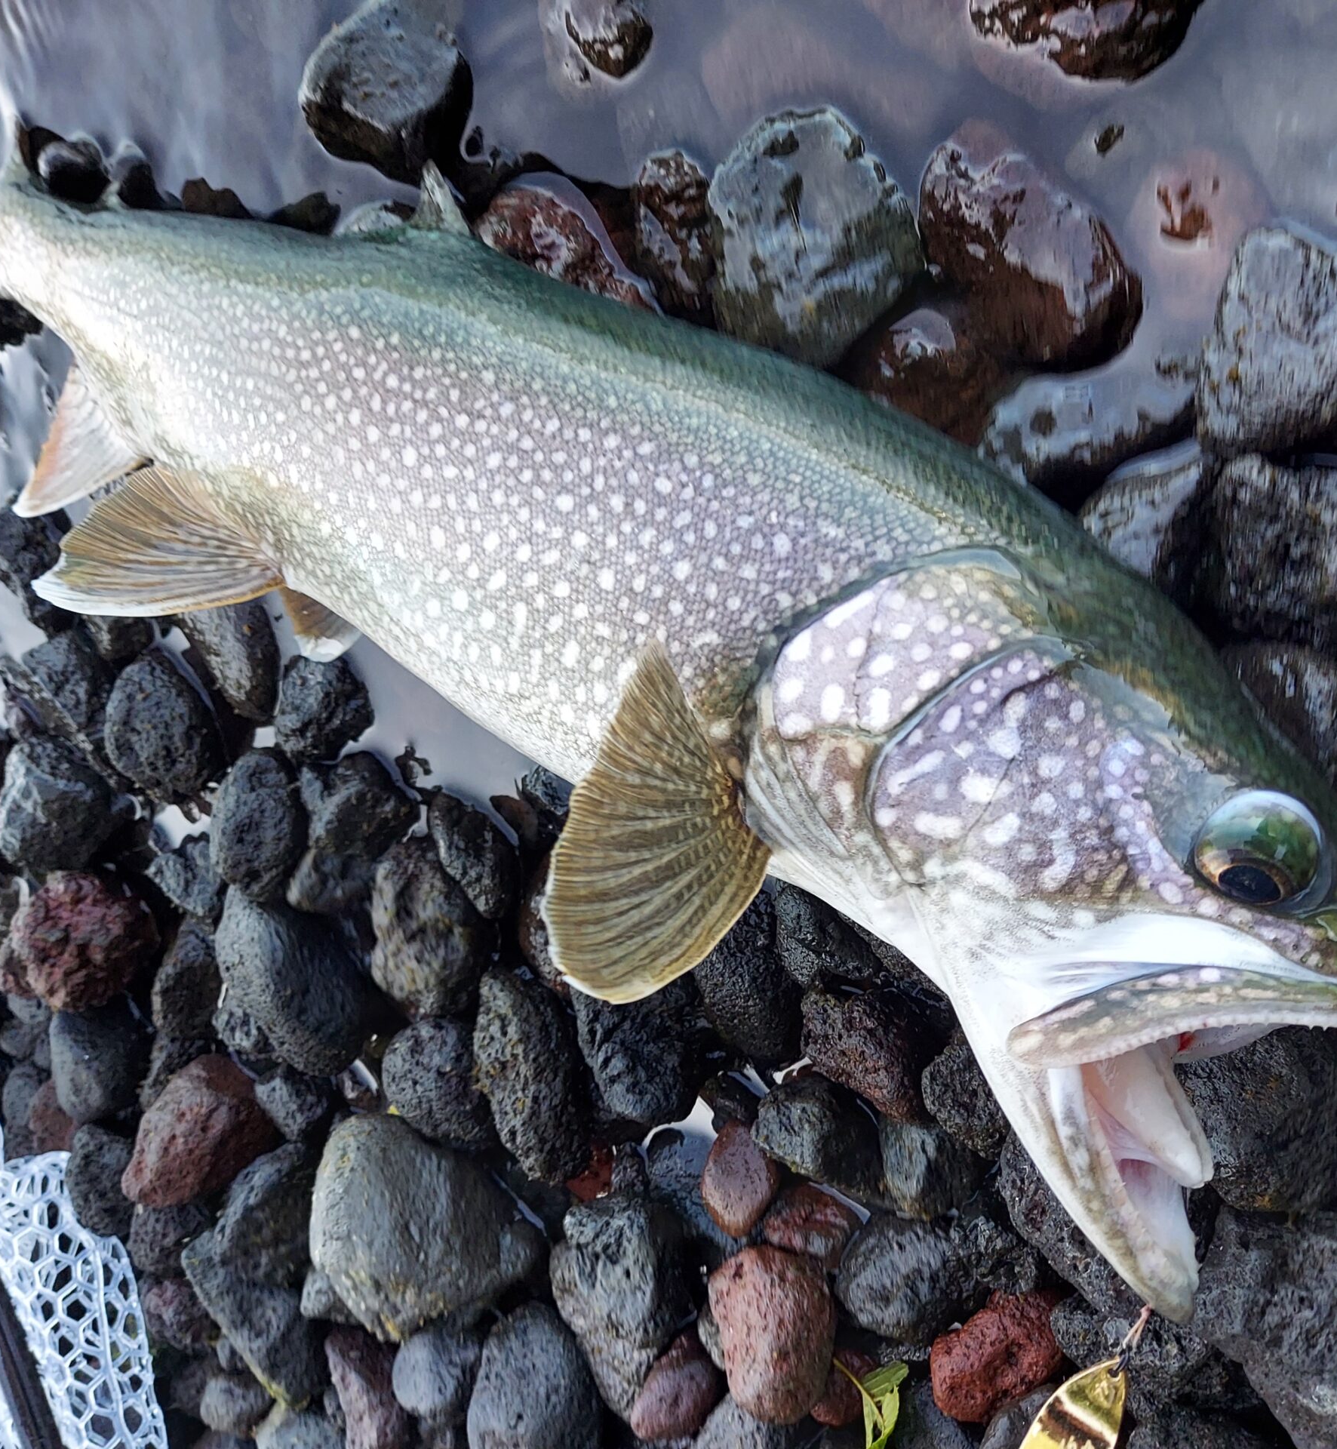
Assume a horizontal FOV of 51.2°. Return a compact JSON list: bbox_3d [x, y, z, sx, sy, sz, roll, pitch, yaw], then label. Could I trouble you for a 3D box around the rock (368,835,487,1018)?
[{"bbox_3d":[-0.087,0.073,0.505,0.041,0.041,0.067,-15,85,36],"label":"rock"}]

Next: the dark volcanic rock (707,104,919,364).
[{"bbox_3d":[0.045,-0.154,0.441,0.073,0.049,0.079,0,90,38],"label":"dark volcanic rock"}]

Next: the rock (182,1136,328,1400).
[{"bbox_3d":[-0.168,0.227,0.575,0.060,0.054,0.106,-19,82,35],"label":"rock"}]

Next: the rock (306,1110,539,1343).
[{"bbox_3d":[-0.089,0.182,0.510,0.102,0.068,0.076,5,96,36],"label":"rock"}]

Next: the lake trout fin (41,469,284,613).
[{"bbox_3d":[-0.186,-0.067,0.510,0.092,0.025,0.055,-7,89,11],"label":"lake trout fin"}]

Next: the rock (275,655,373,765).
[{"bbox_3d":[-0.140,-0.006,0.568,0.044,0.035,0.044,0,90,38],"label":"rock"}]

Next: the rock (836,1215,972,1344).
[{"bbox_3d":[0.067,0.158,0.399,0.042,0.032,0.034,-29,77,34],"label":"rock"}]

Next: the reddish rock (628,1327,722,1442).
[{"bbox_3d":[0.002,0.191,0.403,0.027,0.026,0.040,46,118,30],"label":"reddish rock"}]

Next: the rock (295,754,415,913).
[{"bbox_3d":[-0.112,0.039,0.498,0.049,0.042,0.058,24,105,37],"label":"rock"}]

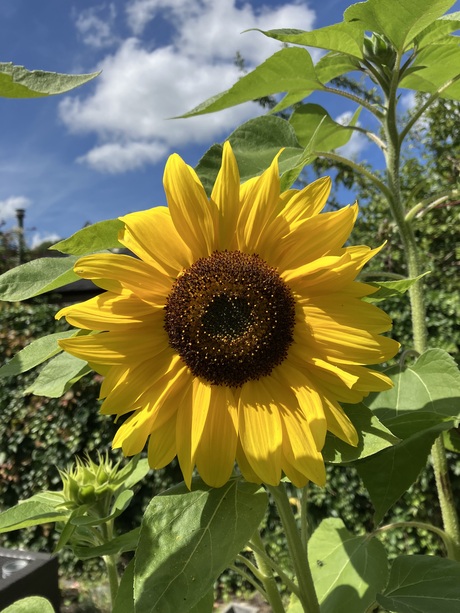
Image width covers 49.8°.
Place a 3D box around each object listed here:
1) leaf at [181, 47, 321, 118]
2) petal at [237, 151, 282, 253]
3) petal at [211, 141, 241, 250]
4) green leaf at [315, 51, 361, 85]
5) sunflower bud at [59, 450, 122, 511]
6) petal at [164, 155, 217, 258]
[{"bbox_3d":[0.025,-0.271,0.600,0.170,0.080,0.100,-1,-4,-14],"label":"leaf"},{"bbox_3d":[0.026,-0.089,0.420,0.028,0.090,0.020,17,0,0],"label":"petal"},{"bbox_3d":[-0.004,-0.094,0.420,0.026,0.092,0.018,1,0,0],"label":"petal"},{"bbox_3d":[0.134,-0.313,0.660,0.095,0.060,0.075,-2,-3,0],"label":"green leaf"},{"bbox_3d":[-0.155,0.195,0.550,0.071,0.066,0.070,-2,-3,0],"label":"sunflower bud"},{"bbox_3d":[-0.034,-0.085,0.420,0.033,0.090,0.020,-15,0,0],"label":"petal"}]

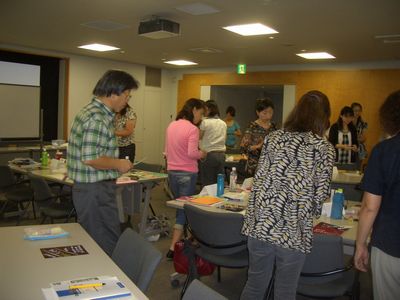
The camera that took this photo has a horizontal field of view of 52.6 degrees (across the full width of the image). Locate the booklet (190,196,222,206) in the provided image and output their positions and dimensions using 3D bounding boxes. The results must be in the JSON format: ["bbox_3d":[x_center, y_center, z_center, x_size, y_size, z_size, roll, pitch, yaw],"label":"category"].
[{"bbox_3d":[0.053,0.402,3.170,0.190,0.012,0.245,5,5,29],"label":"booklet"}]

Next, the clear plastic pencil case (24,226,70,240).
[{"bbox_3d":[-0.793,0.432,2.098,0.205,0.028,0.120,0,5,-31],"label":"clear plastic pencil case"}]

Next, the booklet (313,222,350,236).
[{"bbox_3d":[0.855,0.519,2.620,0.200,0.008,0.265,7,6,38],"label":"booklet"}]

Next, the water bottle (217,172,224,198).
[{"bbox_3d":[0.185,0.315,3.590,0.068,0.205,0.068,3,5,0],"label":"water bottle"}]

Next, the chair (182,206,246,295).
[{"bbox_3d":[0.173,0.781,2.886,0.520,0.790,0.550,5,5,24],"label":"chair"}]

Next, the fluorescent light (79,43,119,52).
[{"bbox_3d":[-2.050,-2.101,8.249,0.600,0.060,0.600,6,5,39],"label":"fluorescent light"}]

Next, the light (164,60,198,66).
[{"bbox_3d":[-0.469,-2.186,10.150,0.600,0.050,0.600,7,6,38],"label":"light"}]

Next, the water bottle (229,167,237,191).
[{"bbox_3d":[0.313,0.269,3.735,0.066,0.218,0.066,6,5,39],"label":"water bottle"}]

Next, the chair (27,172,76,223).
[{"bbox_3d":[-1.286,0.630,3.823,0.550,0.790,0.520,-2,7,-42],"label":"chair"}]

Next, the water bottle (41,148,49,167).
[{"bbox_3d":[-1.849,0.089,4.823,0.067,0.208,0.067,6,5,39],"label":"water bottle"}]

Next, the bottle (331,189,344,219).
[{"bbox_3d":[0.969,0.377,2.837,0.080,0.198,0.080,6,5,39],"label":"bottle"}]

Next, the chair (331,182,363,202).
[{"bbox_3d":[1.317,0.724,3.788,0.500,0.800,0.540,6,5,39],"label":"chair"}]

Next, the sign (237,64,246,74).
[{"bbox_3d":[0.972,-1.876,9.400,0.215,0.215,0.050,7,6,38],"label":"sign"}]

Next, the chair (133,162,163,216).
[{"bbox_3d":[-0.795,0.568,4.819,0.520,0.790,0.550,7,6,38],"label":"chair"}]

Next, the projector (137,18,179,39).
[{"bbox_3d":[-0.538,-1.595,5.349,0.450,0.150,0.320,6,5,39],"label":"projector"}]

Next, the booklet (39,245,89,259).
[{"bbox_3d":[-0.668,0.501,1.992,0.207,0.006,0.147,0,5,-27],"label":"booklet"}]

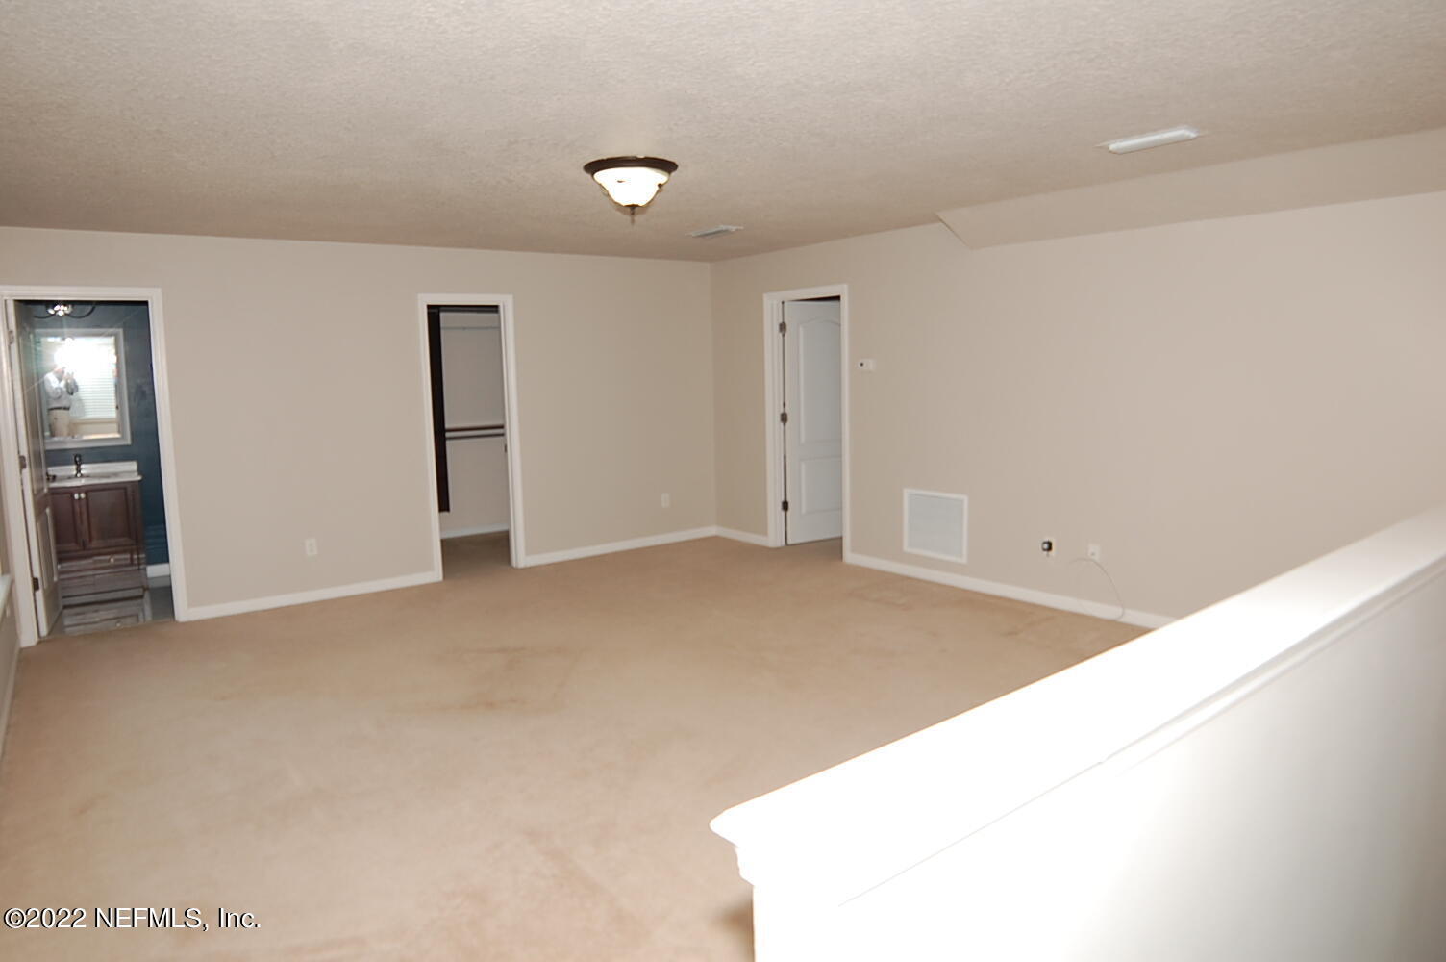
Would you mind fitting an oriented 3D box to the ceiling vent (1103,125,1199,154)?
[{"bbox_3d":[1.843,-1.472,3.644,0.180,0.035,0.380,-7,8,-36],"label":"ceiling vent"}]

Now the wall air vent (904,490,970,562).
[{"bbox_3d":[1.460,0.306,5.813,0.022,0.450,0.560,-7,8,-36],"label":"wall air vent"}]

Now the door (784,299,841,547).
[{"bbox_3d":[0.851,-0.504,7.350,0.800,2.030,0.038,-6,8,-32],"label":"door"}]

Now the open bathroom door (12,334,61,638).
[{"bbox_3d":[-4.313,-0.075,5.268,0.037,2.030,0.760,-6,8,-31],"label":"open bathroom door"}]

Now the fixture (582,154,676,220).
[{"bbox_3d":[-0.423,-1.341,3.908,0.440,0.255,0.440,-2,7,0],"label":"fixture"}]

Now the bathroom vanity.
[{"bbox_3d":[-4.739,0.362,6.230,0.770,0.950,0.480,-7,8,-36],"label":"bathroom vanity"}]

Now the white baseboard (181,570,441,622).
[{"bbox_3d":[-2.784,0.784,5.813,1.650,0.085,0.016,-7,8,-36],"label":"white baseboard"}]

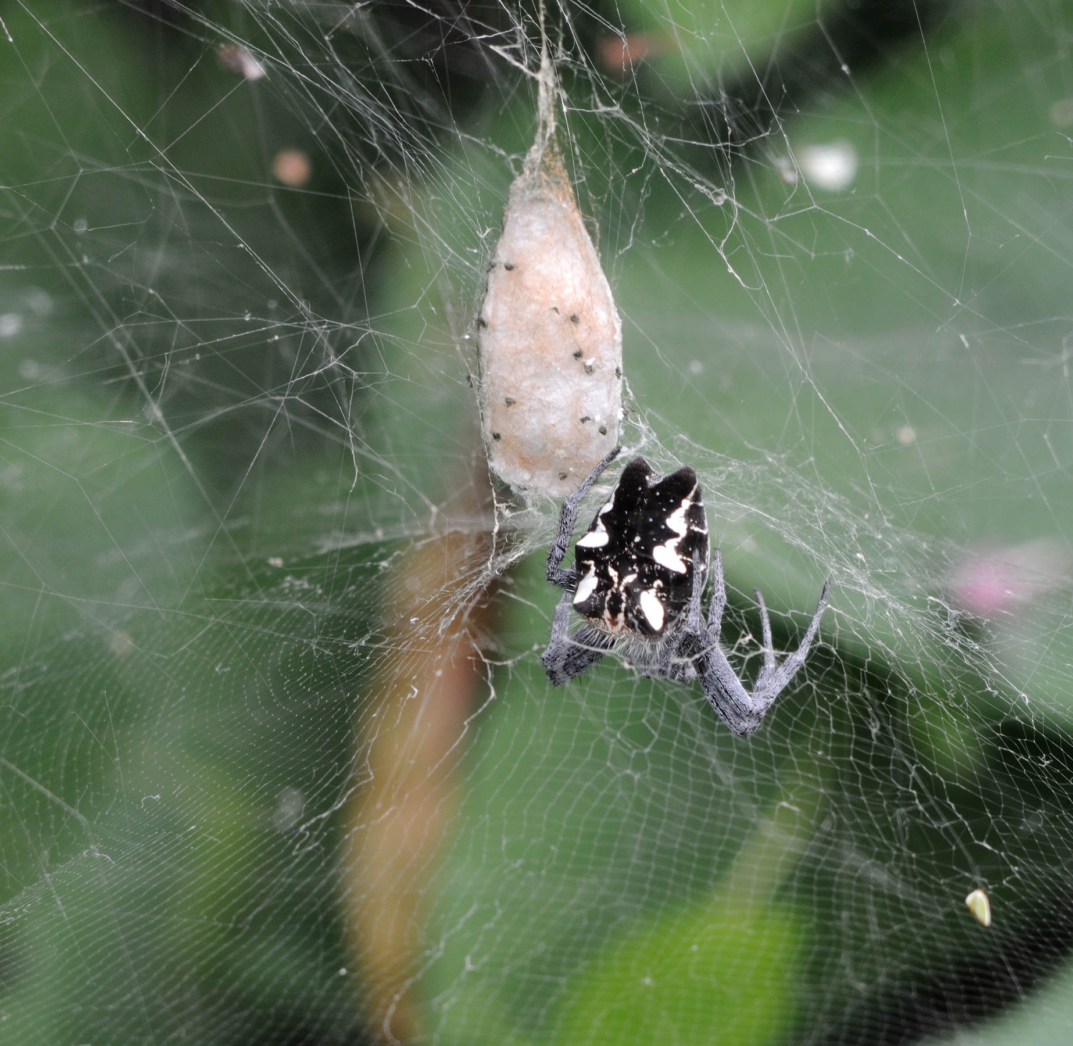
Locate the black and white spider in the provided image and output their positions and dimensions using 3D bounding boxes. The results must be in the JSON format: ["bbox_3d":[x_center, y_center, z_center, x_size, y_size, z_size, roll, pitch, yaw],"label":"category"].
[{"bbox_3d":[0.009,0.004,0.480,0.017,0.017,0.010,8,16,12],"label":"black and white spider"}]

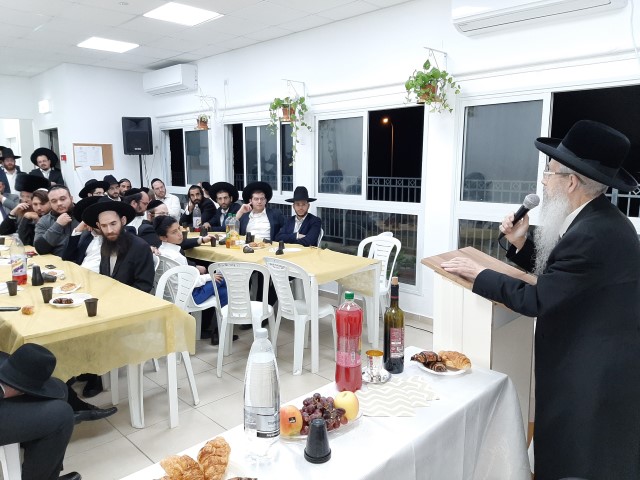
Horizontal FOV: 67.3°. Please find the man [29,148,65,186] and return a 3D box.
[{"bbox_3d":[-3.692,-0.358,6.614,0.520,1.740,0.360,-7,11,-36],"label":"man"}]

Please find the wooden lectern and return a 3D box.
[{"bbox_3d":[0.764,0.641,2.142,0.460,1.120,0.470,8,13,43],"label":"wooden lectern"}]

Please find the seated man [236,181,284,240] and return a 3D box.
[{"bbox_3d":[-0.626,0.038,5.288,0.550,1.330,0.680,-1,9,-2],"label":"seated man"}]

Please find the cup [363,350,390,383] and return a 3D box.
[{"bbox_3d":[0.201,0.449,1.738,0.114,0.088,0.114,0,9,0],"label":"cup"}]

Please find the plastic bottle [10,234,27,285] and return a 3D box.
[{"bbox_3d":[-2.050,0.130,3.259,0.095,0.325,0.095,-6,11,-32],"label":"plastic bottle"}]

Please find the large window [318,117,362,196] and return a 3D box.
[{"bbox_3d":[0.225,-0.919,5.283,0.640,0.820,0.060,9,12,43],"label":"large window"}]

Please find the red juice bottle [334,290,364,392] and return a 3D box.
[{"bbox_3d":[0.096,0.331,1.590,0.090,0.333,0.090,1,9,3],"label":"red juice bottle"}]

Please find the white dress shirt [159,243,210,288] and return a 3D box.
[{"bbox_3d":[-1.088,0.257,3.881,0.350,0.450,0.400,-5,10,-27],"label":"white dress shirt"}]

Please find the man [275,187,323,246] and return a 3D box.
[{"bbox_3d":[-0.243,0.130,4.920,0.500,1.310,0.760,6,11,35],"label":"man"}]

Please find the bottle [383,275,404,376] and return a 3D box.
[{"bbox_3d":[0.271,0.307,1.722,0.074,0.340,0.074,1,9,9],"label":"bottle"}]

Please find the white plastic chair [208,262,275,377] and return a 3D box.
[{"bbox_3d":[-0.584,0.554,3.698,0.460,0.850,0.520,0,9,0],"label":"white plastic chair"}]

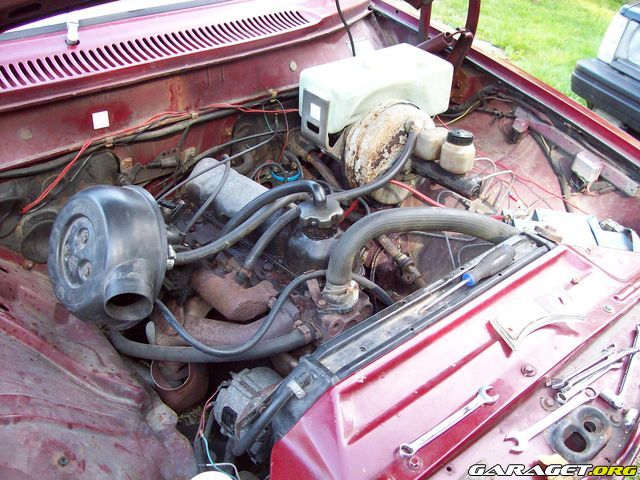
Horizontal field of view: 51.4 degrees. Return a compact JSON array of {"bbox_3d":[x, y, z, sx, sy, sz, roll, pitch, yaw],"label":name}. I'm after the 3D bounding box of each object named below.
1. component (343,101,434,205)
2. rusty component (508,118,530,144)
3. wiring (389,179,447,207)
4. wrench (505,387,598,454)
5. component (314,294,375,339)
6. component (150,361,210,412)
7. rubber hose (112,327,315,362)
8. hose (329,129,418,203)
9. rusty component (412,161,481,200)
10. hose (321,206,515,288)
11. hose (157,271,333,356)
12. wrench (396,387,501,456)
[{"bbox_3d":[0.155,-0.175,1.384,0.210,0.210,0.110,-24,43,-33],"label":"component"},{"bbox_3d":[0.450,-0.244,1.500,0.040,0.048,0.040,-24,43,-33],"label":"rusty component"},{"bbox_3d":[0.184,-0.088,1.260,0.145,0.025,0.030,31,44,34],"label":"wiring"},{"bbox_3d":[0.284,0.216,0.815,0.150,0.011,0.028,-21,42,-25],"label":"wrench"},{"bbox_3d":[0.035,0.116,1.000,0.075,0.050,0.060,-25,44,-29],"label":"component"},{"bbox_3d":[-0.231,0.242,1.100,0.090,0.080,0.080,-12,39,-15],"label":"component"},{"bbox_3d":[-0.173,0.165,1.030,0.300,0.050,0.050,3,37,4],"label":"rubber hose"},{"bbox_3d":[0.100,-0.132,1.216,0.250,0.095,0.050,-24,43,-33],"label":"hose"},{"bbox_3d":[0.237,-0.115,1.235,0.042,0.042,0.150,-25,37,-29],"label":"rusty component"},{"bbox_3d":[0.159,0.010,1.015,0.315,0.110,0.060,-14,40,-18],"label":"hose"},{"bbox_3d":[-0.121,0.110,0.985,0.250,0.090,0.055,-8,38,-10],"label":"hose"},{"bbox_3d":[0.163,0.226,0.825,0.170,0.010,0.030,-20,44,-29],"label":"wrench"}]

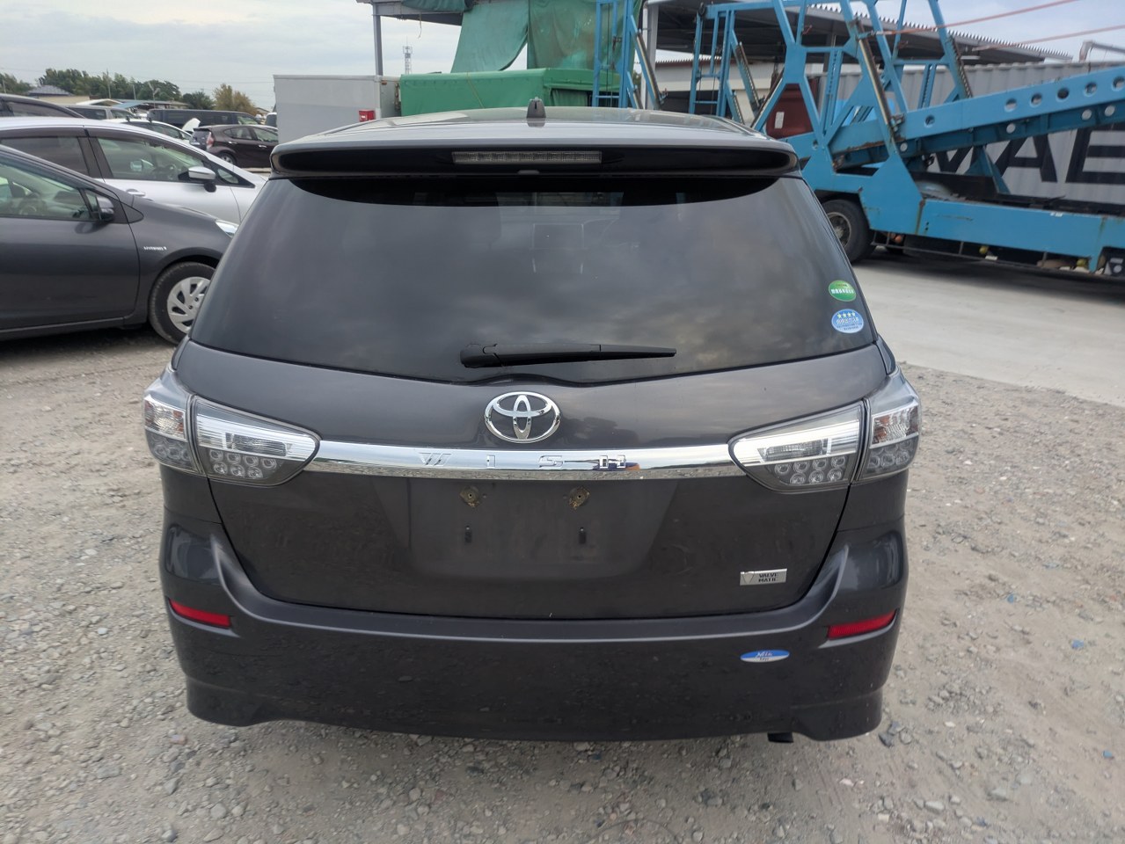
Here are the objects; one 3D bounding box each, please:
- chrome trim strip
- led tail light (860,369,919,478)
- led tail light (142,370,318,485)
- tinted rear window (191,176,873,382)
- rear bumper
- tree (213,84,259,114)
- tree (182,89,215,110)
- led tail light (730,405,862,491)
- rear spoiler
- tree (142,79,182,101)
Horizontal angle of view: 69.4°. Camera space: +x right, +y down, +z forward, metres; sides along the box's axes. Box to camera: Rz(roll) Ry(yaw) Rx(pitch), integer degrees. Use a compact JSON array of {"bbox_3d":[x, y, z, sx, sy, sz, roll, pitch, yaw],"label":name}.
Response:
[{"bbox_3d":[-0.073,0.073,1.496,0.820,0.060,0.070,1,20,1],"label":"chrome trim strip"},{"bbox_3d":[0.642,-0.006,1.637,0.170,0.210,0.220,1,20,1],"label":"led tail light"},{"bbox_3d":[-0.659,-0.004,1.640,0.410,0.210,0.270,1,20,1],"label":"led tail light"},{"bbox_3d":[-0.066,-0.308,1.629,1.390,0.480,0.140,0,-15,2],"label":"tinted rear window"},{"bbox_3d":[-0.067,0.402,1.821,1.670,0.480,0.480,1,20,1],"label":"rear bumper"},{"bbox_3d":[-27.843,-26.691,70.093,4.232,4.717,4.232,-7,21,-19],"label":"tree"},{"bbox_3d":[-34.521,-29.385,77.751,3.623,4.411,3.623,-8,22,-21],"label":"tree"},{"bbox_3d":[0.428,0.050,1.531,0.260,0.185,0.100,1,20,1],"label":"led tail light"},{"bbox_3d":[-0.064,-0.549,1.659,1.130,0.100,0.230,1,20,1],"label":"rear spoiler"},{"bbox_3d":[-45.605,-36.075,93.387,5.038,6.072,5.038,-8,22,-23],"label":"tree"}]

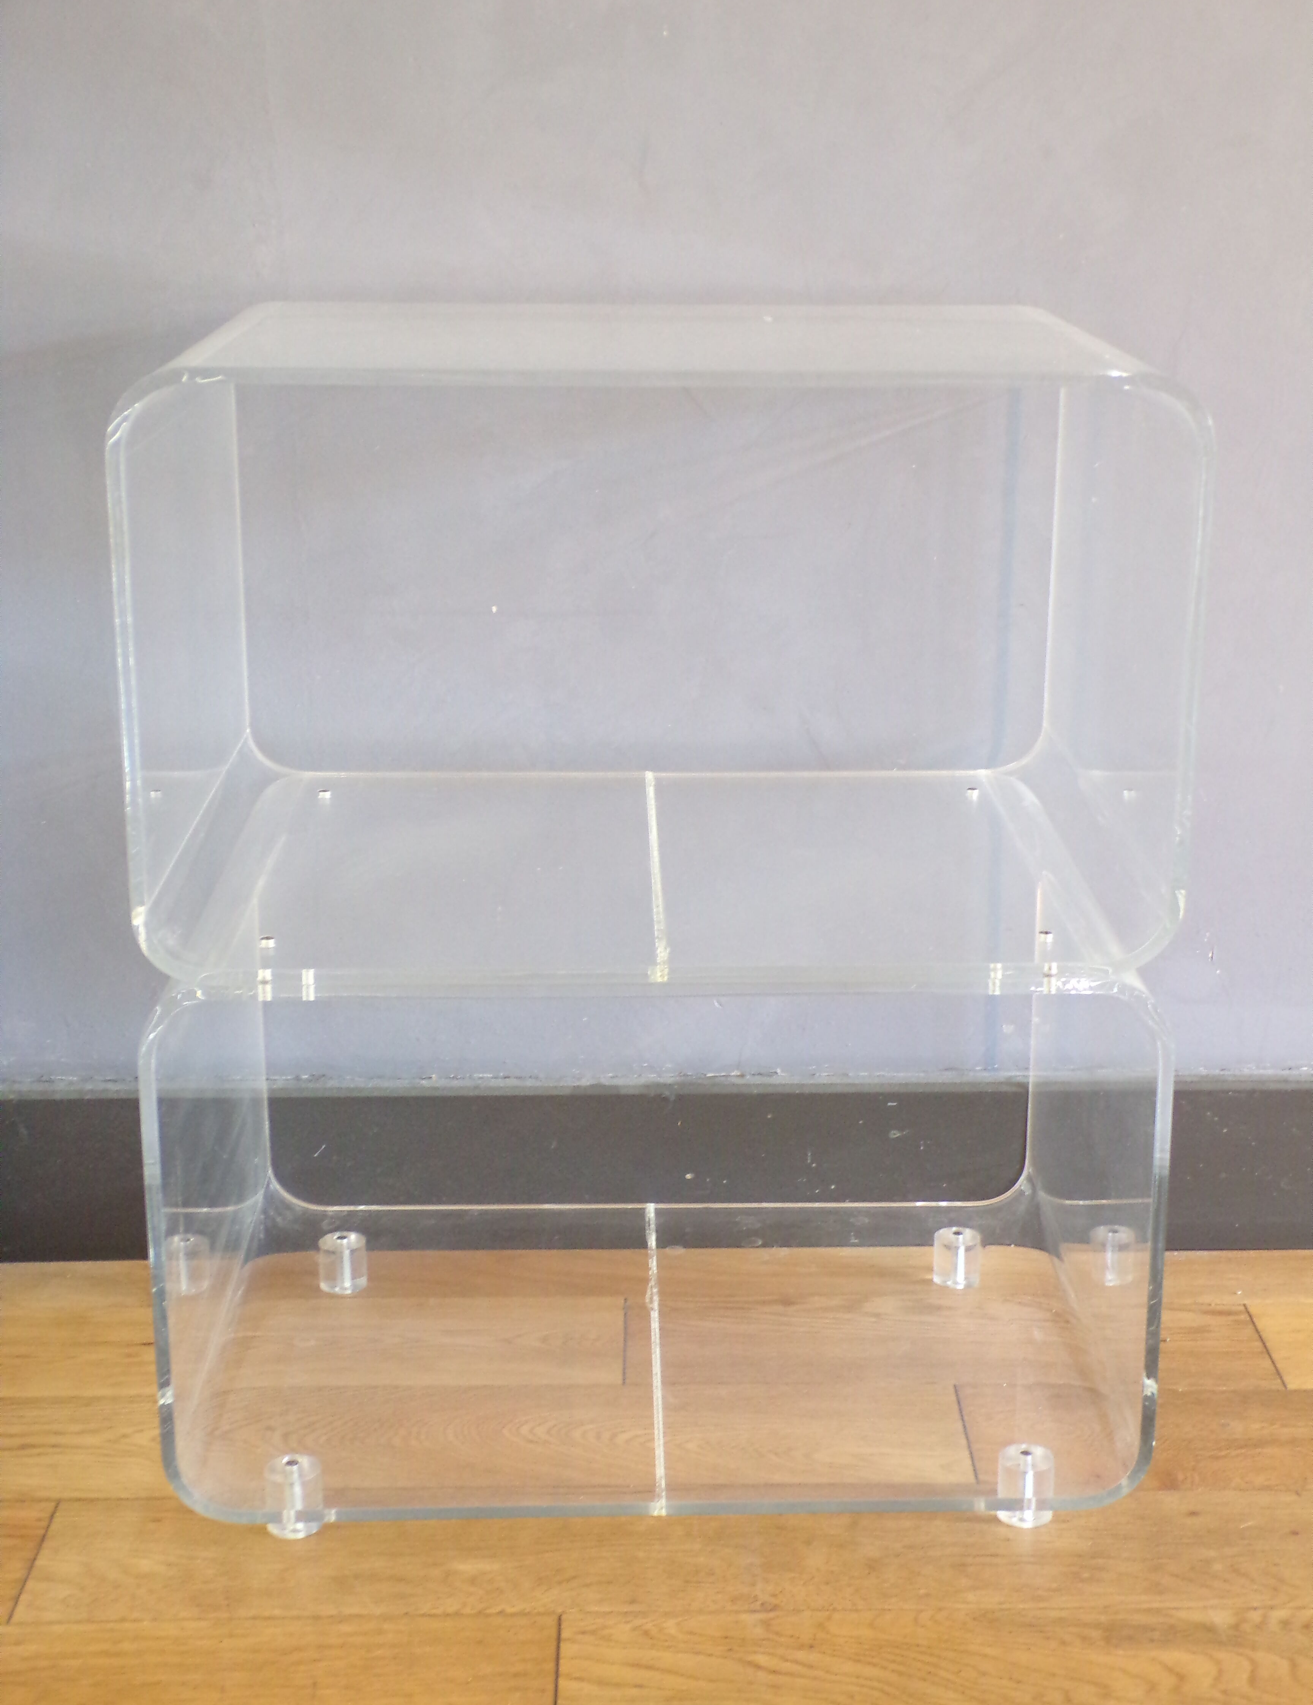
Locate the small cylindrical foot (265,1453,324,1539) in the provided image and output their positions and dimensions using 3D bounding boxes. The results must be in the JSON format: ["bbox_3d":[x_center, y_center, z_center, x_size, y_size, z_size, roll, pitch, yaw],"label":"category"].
[{"bbox_3d":[-0.230,0.410,1.569,0.035,0.036,0.035,0,17,-1],"label":"small cylindrical foot"}]

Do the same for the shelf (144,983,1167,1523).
[{"bbox_3d":[-0.002,0.178,1.670,0.600,0.348,0.424,0,17,-1],"label":"shelf"}]

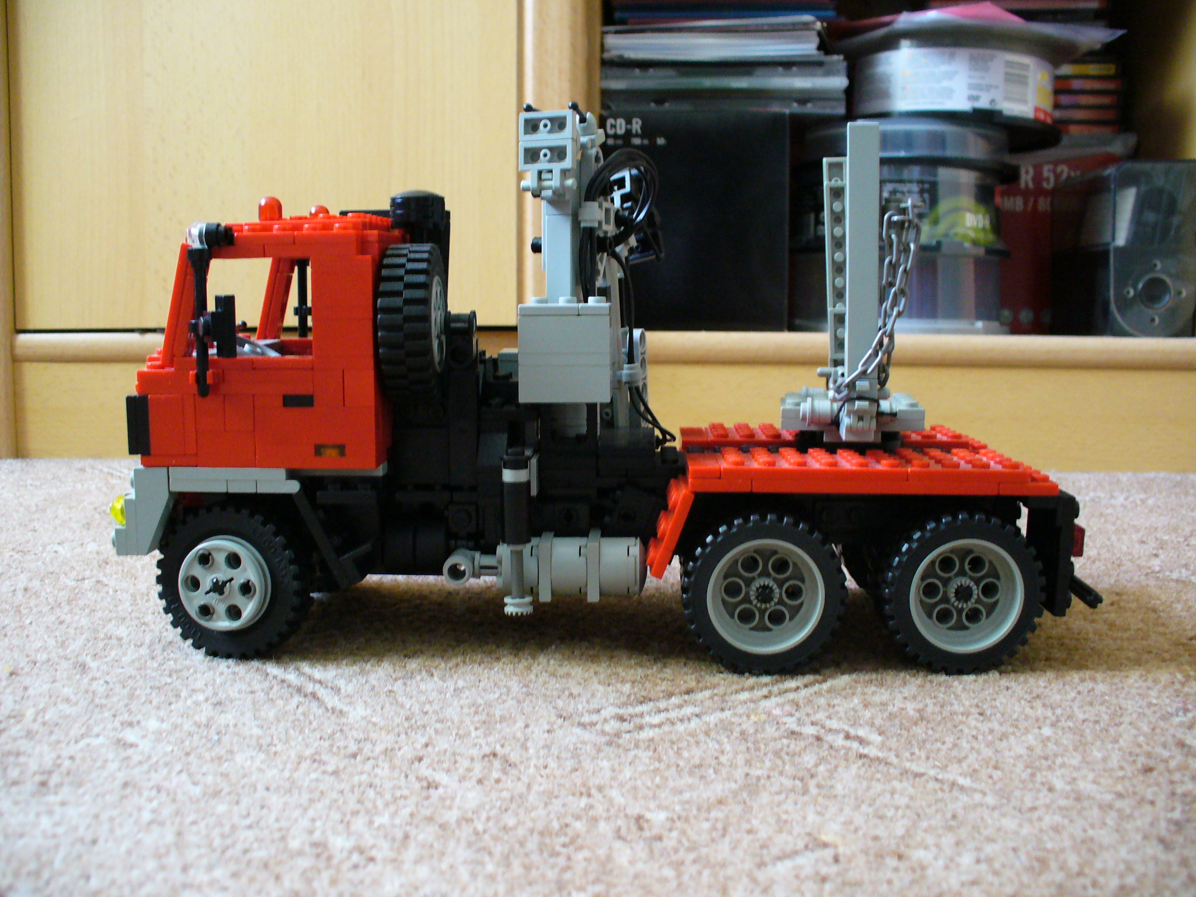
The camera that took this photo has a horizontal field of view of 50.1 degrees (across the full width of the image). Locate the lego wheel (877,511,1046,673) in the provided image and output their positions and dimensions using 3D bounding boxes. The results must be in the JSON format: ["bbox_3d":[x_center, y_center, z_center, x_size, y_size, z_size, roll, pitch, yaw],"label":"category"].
[{"bbox_3d":[0.096,0.038,0.340,0.042,0.042,0.015,0,7,2],"label":"lego wheel"}]

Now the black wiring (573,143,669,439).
[{"bbox_3d":[0.008,-0.045,0.372,0.028,0.087,0.028,0,7,2],"label":"black wiring"}]

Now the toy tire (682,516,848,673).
[{"bbox_3d":[0.044,0.038,0.342,0.042,0.042,0.015,0,7,2],"label":"toy tire"}]

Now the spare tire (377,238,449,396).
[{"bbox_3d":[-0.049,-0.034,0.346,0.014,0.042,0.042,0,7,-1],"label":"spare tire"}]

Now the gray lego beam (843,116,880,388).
[{"bbox_3d":[0.067,-0.050,0.326,0.008,0.064,0.009,1,7,7],"label":"gray lego beam"}]

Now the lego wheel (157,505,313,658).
[{"bbox_3d":[-0.100,0.036,0.353,0.042,0.042,0.015,2,7,11],"label":"lego wheel"}]

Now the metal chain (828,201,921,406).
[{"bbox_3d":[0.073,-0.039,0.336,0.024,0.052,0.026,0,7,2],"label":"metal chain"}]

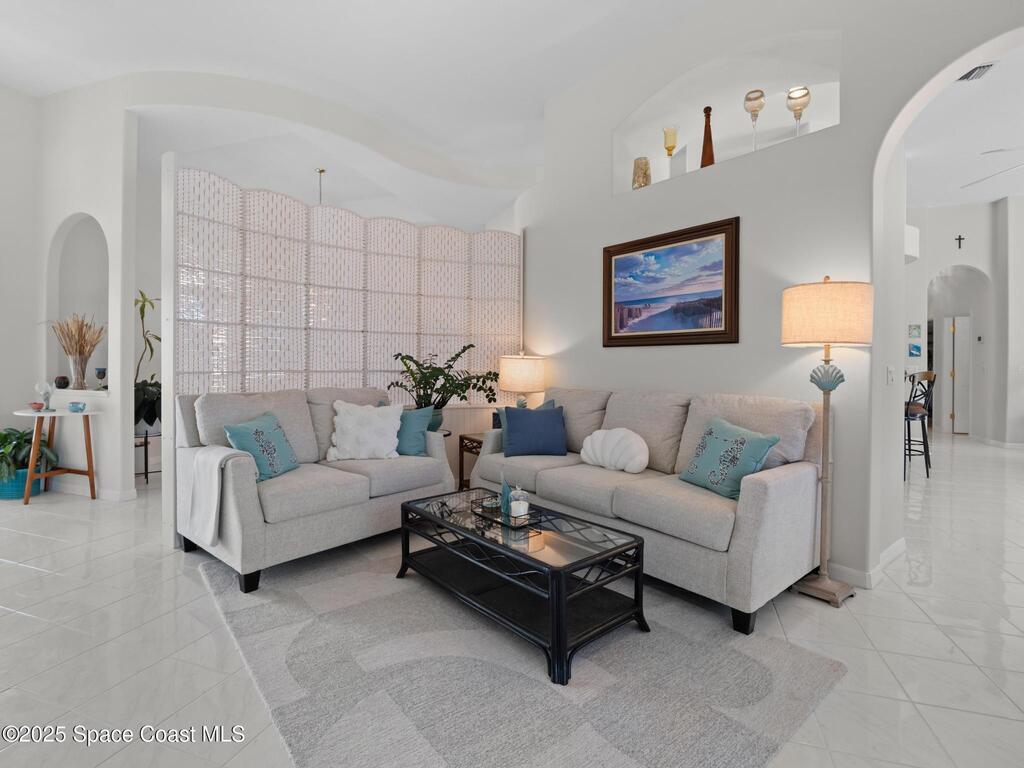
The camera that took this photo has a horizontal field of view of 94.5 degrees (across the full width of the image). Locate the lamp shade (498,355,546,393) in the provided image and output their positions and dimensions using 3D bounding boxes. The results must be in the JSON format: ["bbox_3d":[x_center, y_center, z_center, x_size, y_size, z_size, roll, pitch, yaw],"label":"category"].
[{"bbox_3d":[0.091,-0.083,4.120,0.390,0.295,0.390,0,2,0],"label":"lamp shade"}]

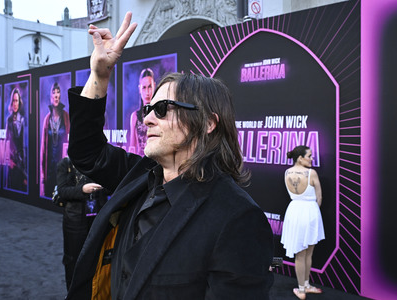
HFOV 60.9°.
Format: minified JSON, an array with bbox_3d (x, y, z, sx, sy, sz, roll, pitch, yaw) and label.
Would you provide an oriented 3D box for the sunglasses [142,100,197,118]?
[{"bbox_3d":[-0.042,-0.084,0.820,0.150,0.048,0.145,5,-1,-29],"label":"sunglasses"}]

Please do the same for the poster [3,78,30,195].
[{"bbox_3d":[-4.370,-0.300,8.090,1.180,2.620,0.030,2,2,37],"label":"poster"}]

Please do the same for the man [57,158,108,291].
[{"bbox_3d":[-1.040,0.650,3.120,0.500,1.720,0.370,-1,2,-45],"label":"man"}]

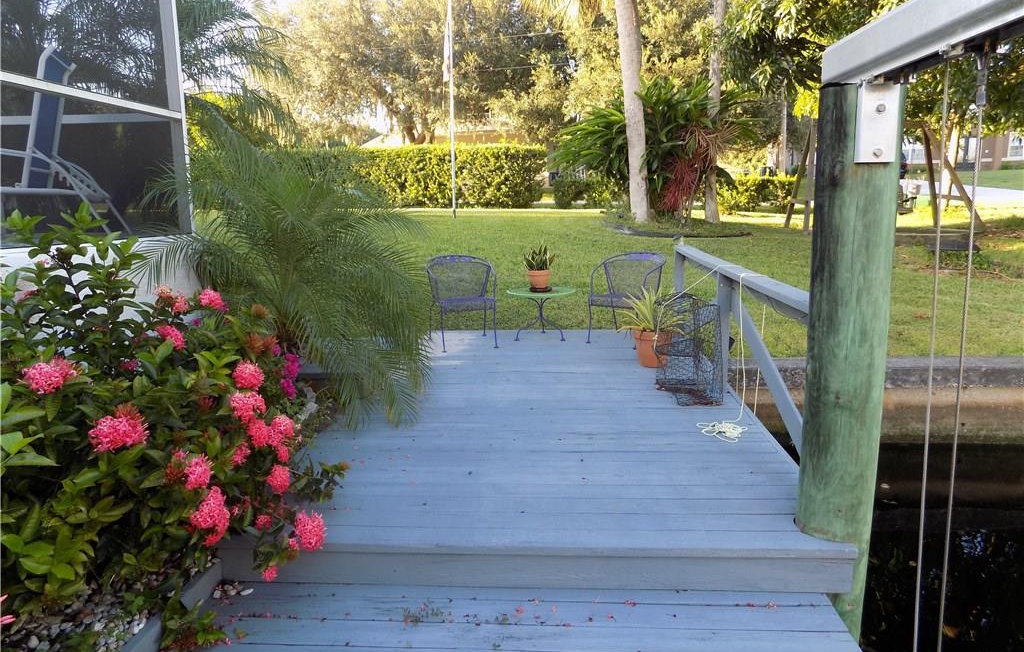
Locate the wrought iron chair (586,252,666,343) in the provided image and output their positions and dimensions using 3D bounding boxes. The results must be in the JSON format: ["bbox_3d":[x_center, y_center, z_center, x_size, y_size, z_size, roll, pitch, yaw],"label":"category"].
[{"bbox_3d":[1.072,-0.267,6.363,0.590,0.800,0.620,7,13,36],"label":"wrought iron chair"}]

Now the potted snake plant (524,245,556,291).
[{"bbox_3d":[0.276,-0.556,6.472,0.290,0.440,0.280,0,10,5],"label":"potted snake plant"}]

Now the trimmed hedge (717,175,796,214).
[{"bbox_3d":[5.838,-3.112,16.113,2.200,0.920,0.900,-1,10,4],"label":"trimmed hedge"}]

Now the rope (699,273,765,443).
[{"bbox_3d":[1.278,0.147,3.888,0.420,0.840,0.660,-1,10,4],"label":"rope"}]

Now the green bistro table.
[{"bbox_3d":[0.292,-0.110,6.516,0.640,0.455,0.640,0,10,5],"label":"green bistro table"}]

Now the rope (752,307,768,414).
[{"bbox_3d":[1.497,0.177,4.095,0.045,0.760,0.040,0,10,5],"label":"rope"}]

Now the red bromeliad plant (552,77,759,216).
[{"bbox_3d":[3.005,-3.729,14.759,4.200,2.905,3.200,0,10,5],"label":"red bromeliad plant"}]

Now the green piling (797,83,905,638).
[{"bbox_3d":[1.268,0.290,2.620,0.268,2.320,0.268,-1,10,4],"label":"green piling"}]

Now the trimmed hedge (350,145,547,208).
[{"bbox_3d":[-1.624,-3.975,18.050,5.500,1.600,1.100,-1,10,4],"label":"trimmed hedge"}]

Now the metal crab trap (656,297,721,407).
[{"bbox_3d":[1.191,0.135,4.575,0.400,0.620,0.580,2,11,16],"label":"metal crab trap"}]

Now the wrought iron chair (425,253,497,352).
[{"bbox_3d":[-0.462,-0.235,6.288,0.590,0.800,0.620,-3,11,-14],"label":"wrought iron chair"}]

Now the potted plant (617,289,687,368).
[{"bbox_3d":[1.107,0.003,5.384,0.520,0.590,0.500,-1,10,4],"label":"potted plant"}]

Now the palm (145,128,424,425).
[{"bbox_3d":[-1.482,-0.422,4.981,1.850,1.850,1.850,-1,10,4],"label":"palm"}]

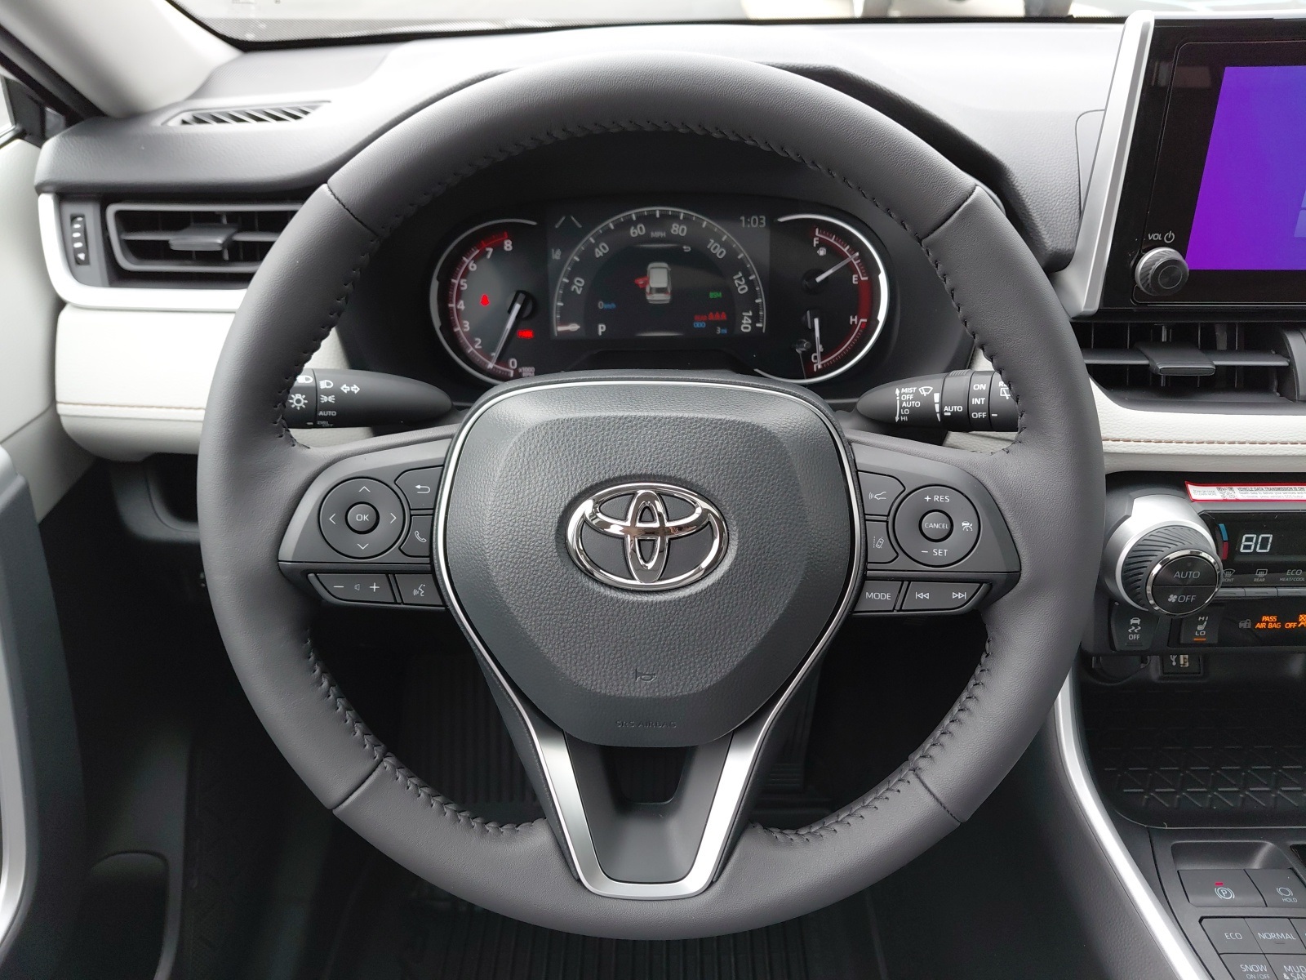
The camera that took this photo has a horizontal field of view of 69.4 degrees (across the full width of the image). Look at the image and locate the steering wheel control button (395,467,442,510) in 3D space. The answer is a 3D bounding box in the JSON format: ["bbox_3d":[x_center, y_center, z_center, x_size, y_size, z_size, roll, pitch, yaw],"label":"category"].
[{"bbox_3d":[-0.099,-0.001,0.398,0.019,0.018,0.006,0,13,0],"label":"steering wheel control button"}]

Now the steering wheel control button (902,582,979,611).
[{"bbox_3d":[0.123,0.045,0.407,0.035,0.014,0.008,0,12,0],"label":"steering wheel control button"}]

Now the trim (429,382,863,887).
[{"bbox_3d":[-0.002,0.067,0.407,0.183,0.229,0.036,0,12,0],"label":"trim"}]

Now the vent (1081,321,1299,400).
[{"bbox_3d":[0.309,-0.075,0.552,0.132,0.042,0.038,0,20,0],"label":"vent"}]

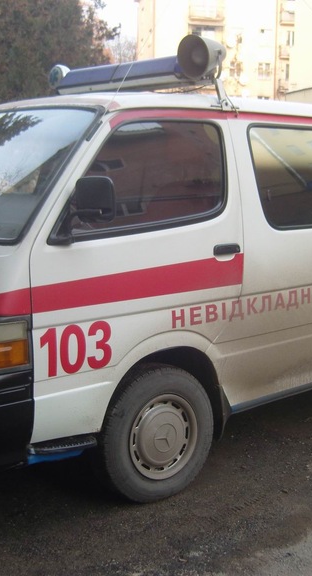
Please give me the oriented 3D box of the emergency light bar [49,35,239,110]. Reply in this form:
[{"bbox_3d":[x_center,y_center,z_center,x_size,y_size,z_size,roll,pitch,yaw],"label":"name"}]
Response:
[{"bbox_3d":[-0.112,-1.091,4.003,0.274,0.338,1.303,-8,12,-42],"label":"emergency light bar"}]

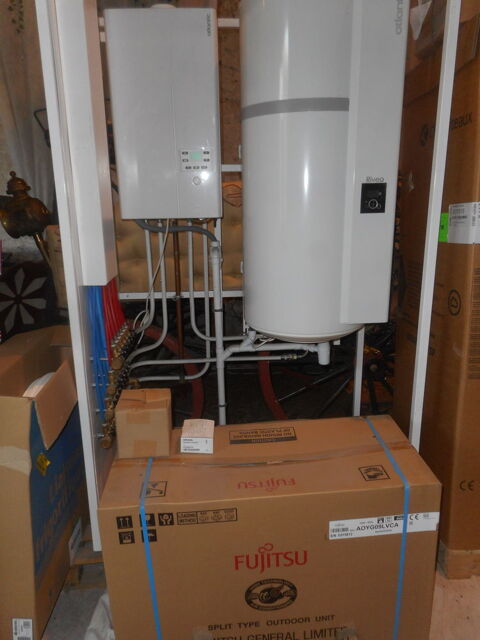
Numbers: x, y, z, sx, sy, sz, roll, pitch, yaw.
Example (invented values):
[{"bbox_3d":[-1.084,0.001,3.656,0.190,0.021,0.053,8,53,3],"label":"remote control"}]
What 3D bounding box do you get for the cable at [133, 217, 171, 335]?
[{"bbox_3d":[-0.432,-0.207,2.255,0.174,0.581,0.130,-2,15,-2],"label":"cable"}]

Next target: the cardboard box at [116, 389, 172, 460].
[{"bbox_3d":[-0.297,0.325,1.464,0.149,0.158,0.151,-2,15,-4],"label":"cardboard box"}]

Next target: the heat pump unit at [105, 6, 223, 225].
[{"bbox_3d":[-0.313,-0.875,2.085,0.425,0.804,0.360,-2,15,-2],"label":"heat pump unit"}]

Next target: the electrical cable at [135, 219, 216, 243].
[{"bbox_3d":[-0.310,-0.433,2.222,0.382,0.118,0.120,-2,15,-2],"label":"electrical cable"}]

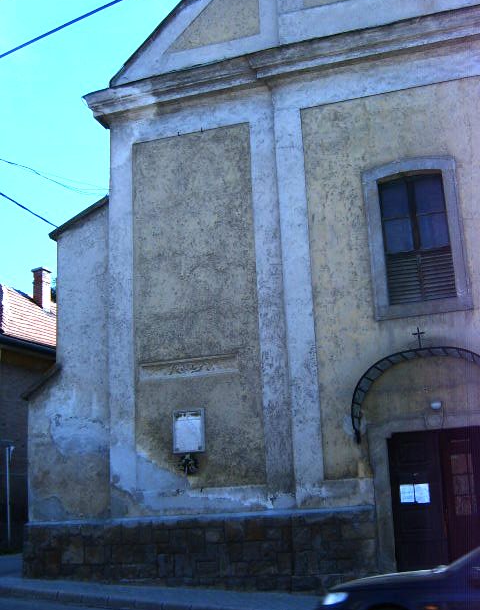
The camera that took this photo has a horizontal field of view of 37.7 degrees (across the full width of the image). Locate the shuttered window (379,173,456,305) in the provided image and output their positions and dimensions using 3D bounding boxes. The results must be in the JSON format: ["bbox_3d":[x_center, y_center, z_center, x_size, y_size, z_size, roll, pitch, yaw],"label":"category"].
[{"bbox_3d":[3.145,-1.236,12.555,1.160,2.400,0.160,-6,-14,16],"label":"shuttered window"}]

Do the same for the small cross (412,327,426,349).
[{"bbox_3d":[2.923,0.544,11.447,0.210,0.360,0.040,-6,-14,16],"label":"small cross"}]

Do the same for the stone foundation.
[{"bbox_3d":[-0.897,4.394,12.494,6.700,1.300,0.450,-6,-14,16],"label":"stone foundation"}]

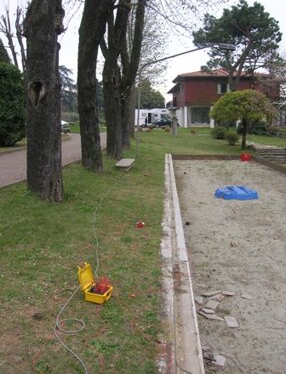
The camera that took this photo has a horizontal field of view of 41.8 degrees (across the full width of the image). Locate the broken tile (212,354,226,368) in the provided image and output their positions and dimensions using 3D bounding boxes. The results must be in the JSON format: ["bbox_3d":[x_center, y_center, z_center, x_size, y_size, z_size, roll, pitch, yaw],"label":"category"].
[{"bbox_3d":[0.588,1.337,2.873,0.085,0.018,0.105,3,10,19],"label":"broken tile"}]

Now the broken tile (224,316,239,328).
[{"bbox_3d":[0.746,1.125,3.143,0.085,0.016,0.168,0,10,0],"label":"broken tile"}]

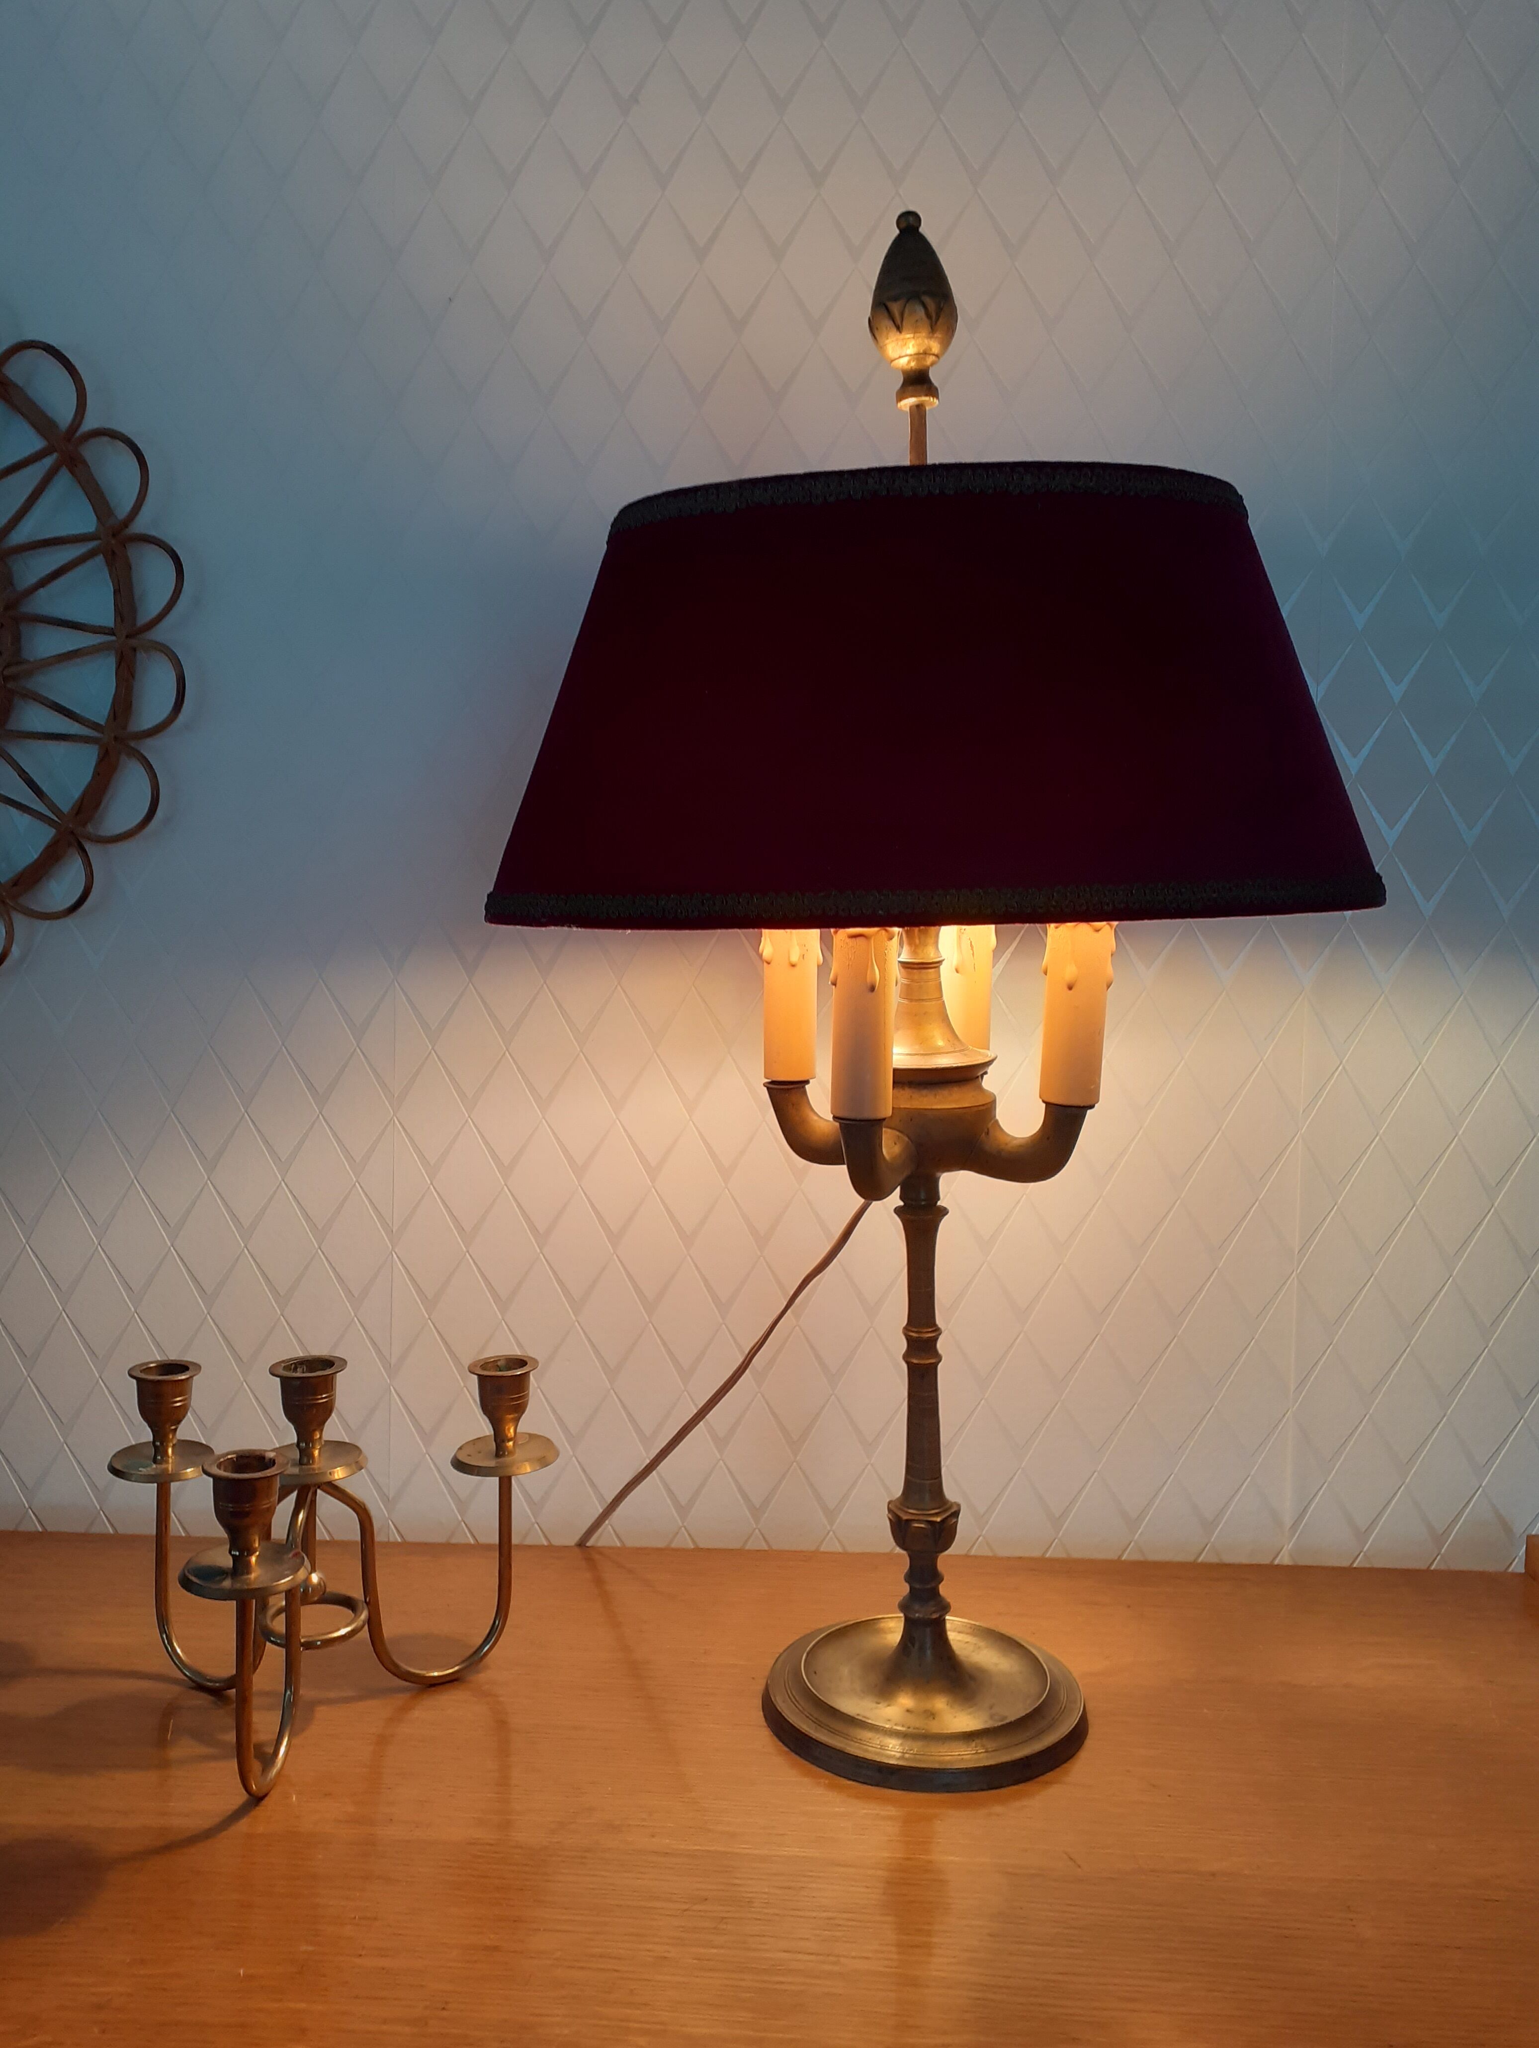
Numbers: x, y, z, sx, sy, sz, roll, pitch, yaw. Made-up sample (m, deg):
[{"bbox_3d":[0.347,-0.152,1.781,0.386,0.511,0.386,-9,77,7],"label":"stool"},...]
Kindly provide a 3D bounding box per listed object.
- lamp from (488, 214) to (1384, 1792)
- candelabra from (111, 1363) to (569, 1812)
[{"bbox_3d":[0.072,-0.018,0.731,0.405,0.680,0.290,1,4,2],"label":"lamp"},{"bbox_3d":[-0.210,0.239,0.707,0.215,0.164,0.193,1,4,-1],"label":"candelabra"}]

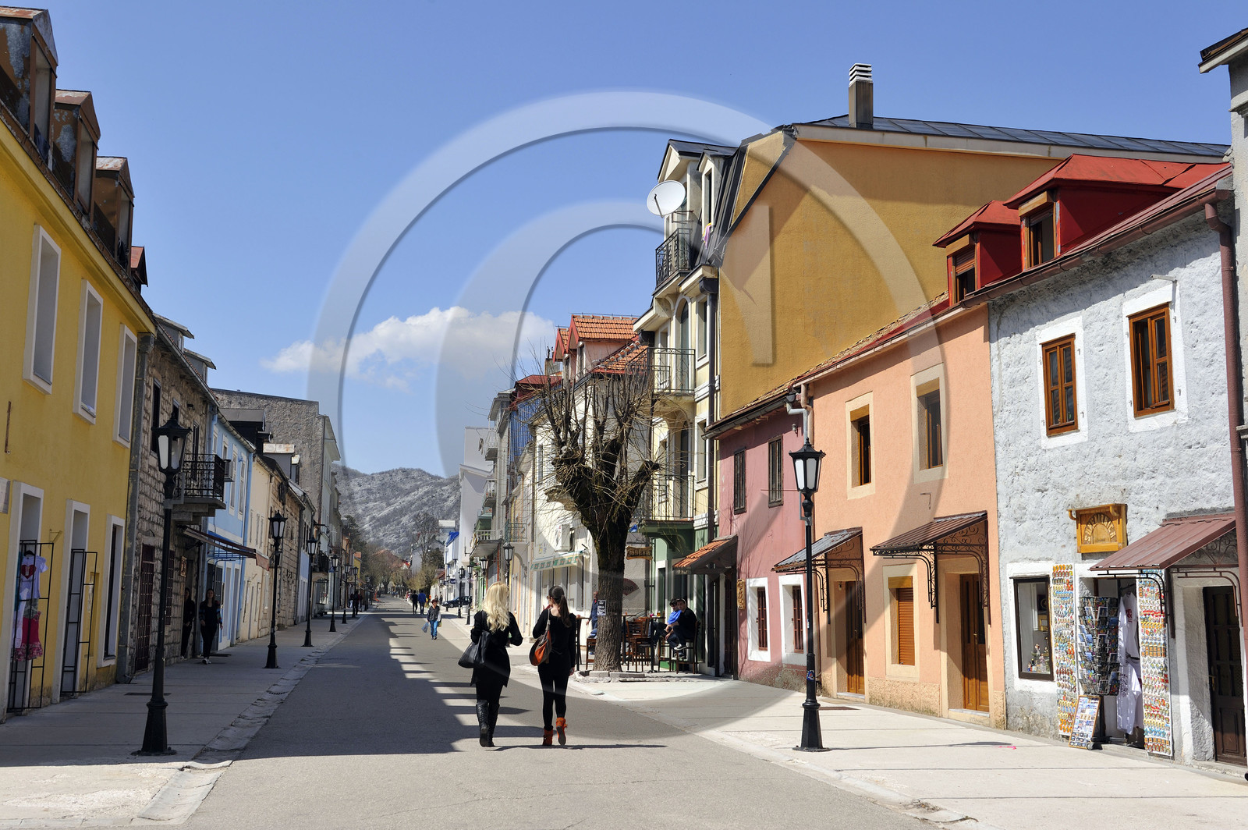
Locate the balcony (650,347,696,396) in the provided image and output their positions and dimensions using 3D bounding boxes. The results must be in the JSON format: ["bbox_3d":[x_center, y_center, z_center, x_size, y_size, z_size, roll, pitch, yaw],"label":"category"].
[{"bbox_3d":[0.865,-0.832,32.784,1.097,1.074,2.402,2,-8,-11],"label":"balcony"}]

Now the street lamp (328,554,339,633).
[{"bbox_3d":[-13.064,7.991,62.501,0.430,3.450,0.430,2,-8,-10],"label":"street lamp"}]

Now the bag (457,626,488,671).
[{"bbox_3d":[-1.610,2.516,14.900,0.340,0.440,0.200,-5,-9,33],"label":"bag"}]

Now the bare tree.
[{"bbox_3d":[-0.568,1.775,27.362,2.250,6.474,2.200,2,-8,-10],"label":"bare tree"}]

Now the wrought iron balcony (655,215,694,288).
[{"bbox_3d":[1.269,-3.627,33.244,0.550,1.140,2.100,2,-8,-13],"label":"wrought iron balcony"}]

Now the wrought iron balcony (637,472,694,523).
[{"bbox_3d":[0.833,2.087,33.416,1.170,1.120,2.450,2,-8,-11],"label":"wrought iron balcony"}]

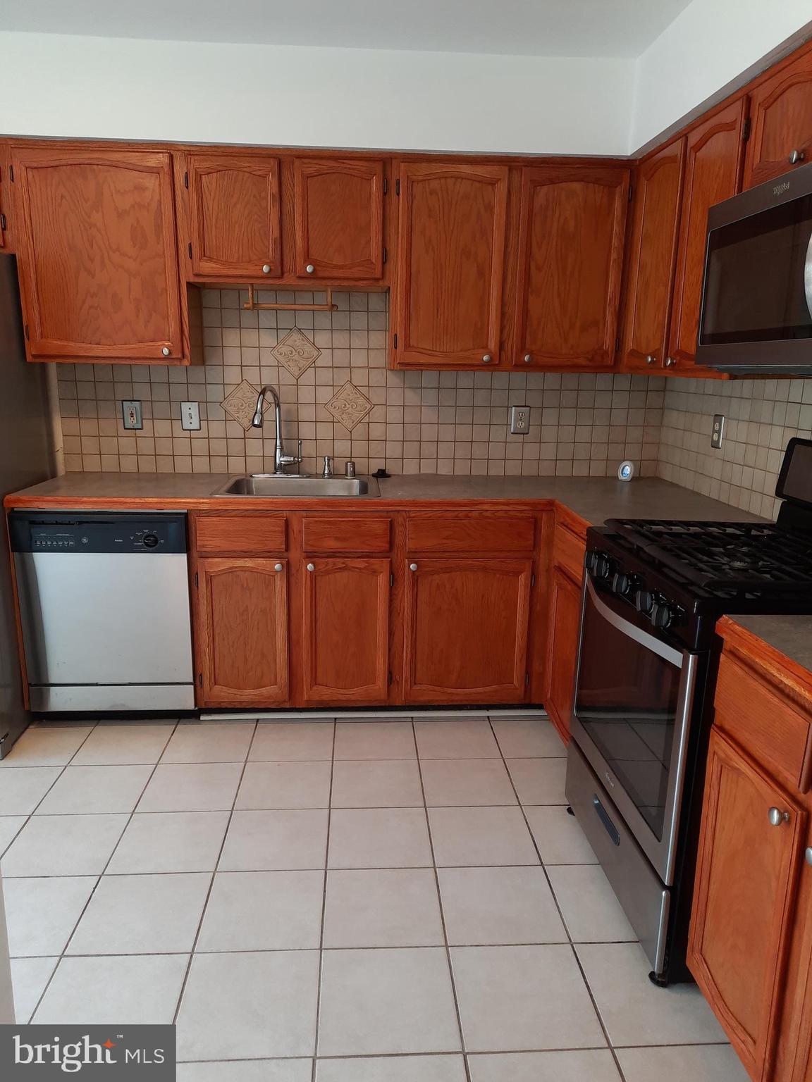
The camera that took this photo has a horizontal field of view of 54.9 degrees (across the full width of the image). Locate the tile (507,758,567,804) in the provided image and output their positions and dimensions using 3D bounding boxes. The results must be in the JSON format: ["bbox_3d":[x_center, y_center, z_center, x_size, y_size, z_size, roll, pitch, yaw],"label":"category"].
[{"bbox_3d":[0.514,0.826,2.679,0.301,0.010,0.301,0,13,-4],"label":"tile"}]

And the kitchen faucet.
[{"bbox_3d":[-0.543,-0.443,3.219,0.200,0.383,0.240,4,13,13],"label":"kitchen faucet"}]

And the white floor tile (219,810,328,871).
[{"bbox_3d":[-0.387,0.898,2.345,0.303,0.010,0.302,0,13,-4],"label":"white floor tile"}]

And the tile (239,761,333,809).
[{"bbox_3d":[-0.402,0.822,2.620,0.301,0.010,0.301,0,13,-4],"label":"tile"}]

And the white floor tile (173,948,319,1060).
[{"bbox_3d":[-0.350,1.035,1.747,0.303,0.010,0.302,0,13,-4],"label":"white floor tile"}]

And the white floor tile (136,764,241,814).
[{"bbox_3d":[-0.711,0.823,2.609,0.303,0.010,0.300,0,13,-4],"label":"white floor tile"}]

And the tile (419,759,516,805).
[{"bbox_3d":[0.211,0.826,2.667,0.303,0.010,0.300,0,13,-4],"label":"tile"}]

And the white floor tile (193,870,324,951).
[{"bbox_3d":[-0.368,0.966,2.046,0.303,0.010,0.302,0,13,-4],"label":"white floor tile"}]

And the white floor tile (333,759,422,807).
[{"bbox_3d":[-0.097,0.825,2.647,0.303,0.010,0.300,0,13,-4],"label":"white floor tile"}]

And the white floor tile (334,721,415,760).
[{"bbox_3d":[-0.115,0.756,2.943,0.303,0.010,0.300,0,13,-4],"label":"white floor tile"}]

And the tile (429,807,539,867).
[{"bbox_3d":[0.227,0.891,2.361,0.301,0.010,0.301,0,13,-4],"label":"tile"}]

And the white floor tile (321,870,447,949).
[{"bbox_3d":[-0.060,0.967,2.066,0.303,0.010,0.302,0,13,-4],"label":"white floor tile"}]

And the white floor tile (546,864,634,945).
[{"bbox_3d":[0.555,0.965,2.095,0.303,0.010,0.300,0,13,-4],"label":"white floor tile"}]

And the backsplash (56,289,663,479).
[{"bbox_3d":[-0.157,-0.669,3.361,2.610,0.773,0.012,0,13,-4],"label":"backsplash"}]

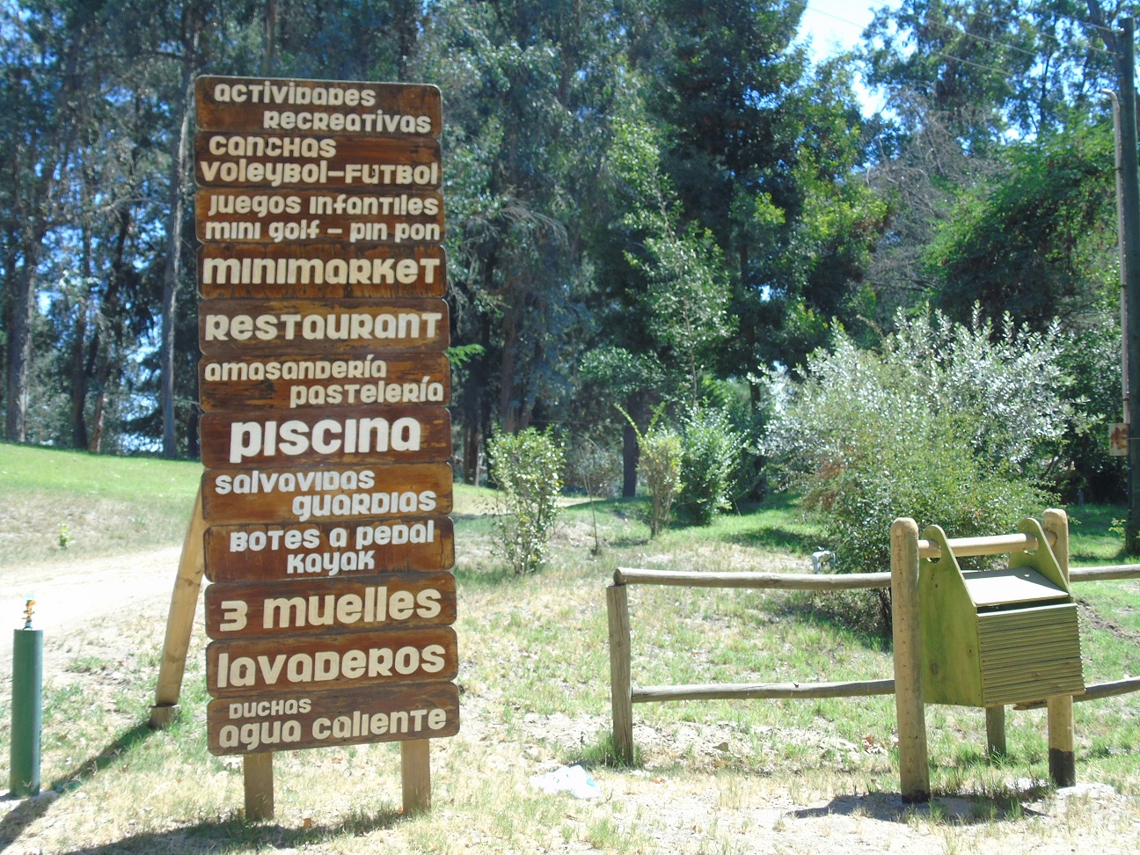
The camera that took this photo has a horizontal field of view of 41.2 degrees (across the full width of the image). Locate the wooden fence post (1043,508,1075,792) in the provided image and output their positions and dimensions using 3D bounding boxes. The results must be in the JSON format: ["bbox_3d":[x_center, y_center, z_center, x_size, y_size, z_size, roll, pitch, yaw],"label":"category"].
[{"bbox_3d":[1.975,0.888,6.112,0.105,1.117,0.105,-2,1,0],"label":"wooden fence post"}]

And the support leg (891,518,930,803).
[{"bbox_3d":[1.324,0.907,5.892,0.108,1.098,0.108,-2,1,0],"label":"support leg"}]

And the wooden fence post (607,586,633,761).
[{"bbox_3d":[0.216,1.056,6.495,0.085,0.766,0.085,-2,1,0],"label":"wooden fence post"}]

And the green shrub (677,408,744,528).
[{"bbox_3d":[1.786,0.477,19.289,0.870,1.486,0.820,-1,1,5],"label":"green shrub"}]

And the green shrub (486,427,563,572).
[{"bbox_3d":[-0.399,0.667,13.991,0.720,1.325,0.700,-1,1,-2],"label":"green shrub"}]

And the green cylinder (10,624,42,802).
[{"bbox_3d":[-2.149,1.126,5.995,0.112,0.651,0.112,1,1,0],"label":"green cylinder"}]

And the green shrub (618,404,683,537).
[{"bbox_3d":[0.936,0.499,17.589,0.740,1.536,0.660,-1,1,3],"label":"green shrub"}]

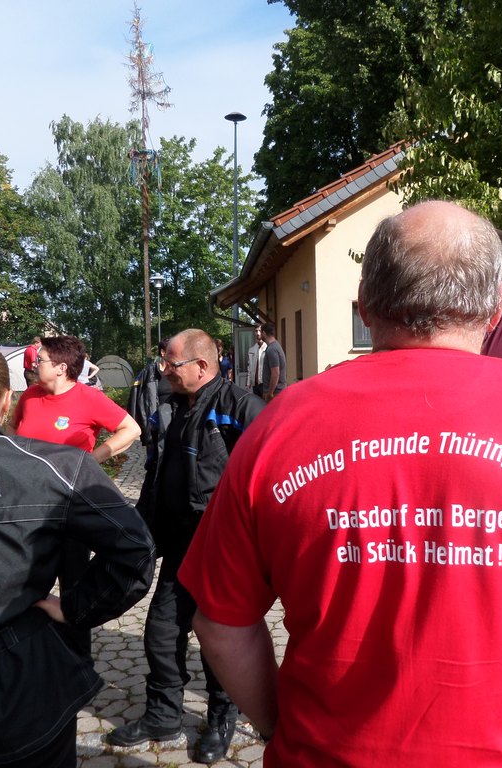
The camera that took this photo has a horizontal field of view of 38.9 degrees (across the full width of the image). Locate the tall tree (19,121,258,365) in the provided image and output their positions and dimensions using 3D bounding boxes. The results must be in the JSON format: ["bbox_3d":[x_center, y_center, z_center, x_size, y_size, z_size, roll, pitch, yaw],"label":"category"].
[{"bbox_3d":[-5.699,-7.215,36.620,12.000,13.200,10.500,0,4,0],"label":"tall tree"}]

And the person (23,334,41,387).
[{"bbox_3d":[-5.711,-0.393,18.600,0.450,1.740,0.500,-2,3,-18],"label":"person"}]

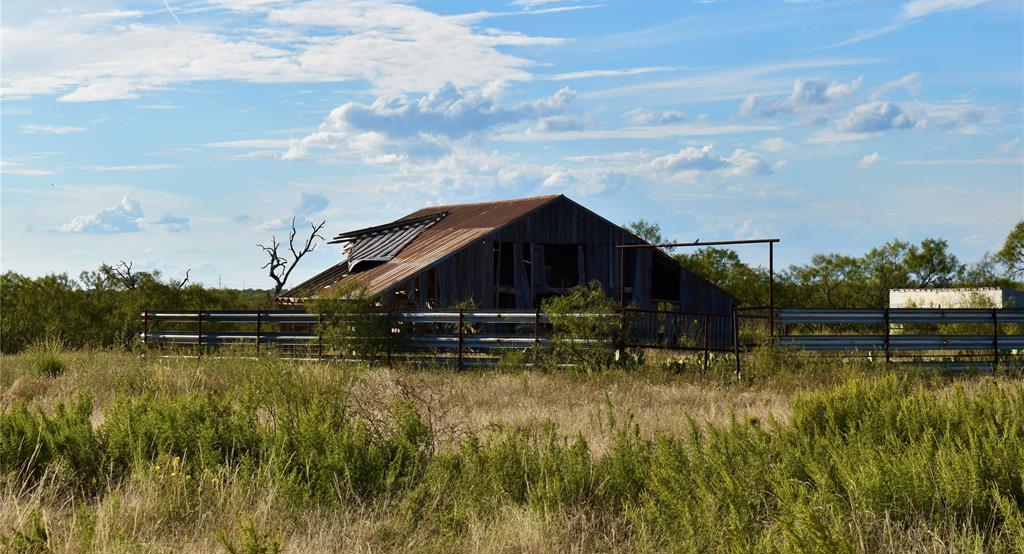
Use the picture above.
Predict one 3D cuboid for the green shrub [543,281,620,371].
[{"bbox_3d":[1.540,1.156,51.700,1.750,2.160,1.650,0,-1,0],"label":"green shrub"}]

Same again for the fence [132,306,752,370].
[{"bbox_3d":[-3.200,1.544,57.200,20.300,1.550,2.000,-1,-1,41],"label":"fence"}]

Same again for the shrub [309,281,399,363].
[{"bbox_3d":[-3.930,1.206,57.600,2.200,2.240,2.000,0,-1,0],"label":"shrub"}]

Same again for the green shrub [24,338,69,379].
[{"bbox_3d":[-9.750,1.717,48.800,0.950,0.890,0.900,0,-1,0],"label":"green shrub"}]

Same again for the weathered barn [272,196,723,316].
[{"bbox_3d":[-0.730,0.008,83.400,13.900,5.420,11.000,0,-1,-27],"label":"weathered barn"}]

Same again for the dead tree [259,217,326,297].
[{"bbox_3d":[-10.000,0.171,105.000,3.100,5.750,2.800,0,-1,0],"label":"dead tree"}]

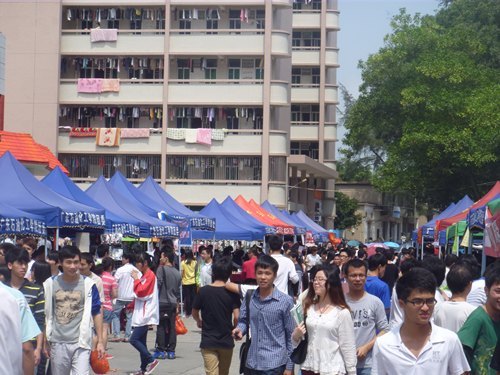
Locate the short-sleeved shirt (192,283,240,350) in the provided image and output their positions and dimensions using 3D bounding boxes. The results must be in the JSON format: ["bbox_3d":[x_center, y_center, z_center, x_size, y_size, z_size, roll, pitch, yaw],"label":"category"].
[{"bbox_3d":[-0.347,1.366,16.700,0.500,0.680,0.290,1,-2,6],"label":"short-sleeved shirt"}]

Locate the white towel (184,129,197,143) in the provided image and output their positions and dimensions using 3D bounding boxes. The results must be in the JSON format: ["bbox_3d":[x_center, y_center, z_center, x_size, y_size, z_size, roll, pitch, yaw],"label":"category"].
[{"bbox_3d":[-3.993,-3.488,107.000,0.850,0.960,0.220,1,-2,9],"label":"white towel"}]

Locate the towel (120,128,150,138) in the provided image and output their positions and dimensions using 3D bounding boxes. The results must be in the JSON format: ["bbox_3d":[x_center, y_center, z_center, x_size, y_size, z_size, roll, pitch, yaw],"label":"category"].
[{"bbox_3d":[-7.726,-3.640,107.500,1.920,0.680,0.220,1,-2,9],"label":"towel"}]

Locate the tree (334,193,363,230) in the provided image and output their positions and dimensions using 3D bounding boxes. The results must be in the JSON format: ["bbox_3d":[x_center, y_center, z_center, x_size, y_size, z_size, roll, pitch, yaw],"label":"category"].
[{"bbox_3d":[8.364,3.666,148.044,4.300,6.400,4.300,1,-2,9],"label":"tree"}]

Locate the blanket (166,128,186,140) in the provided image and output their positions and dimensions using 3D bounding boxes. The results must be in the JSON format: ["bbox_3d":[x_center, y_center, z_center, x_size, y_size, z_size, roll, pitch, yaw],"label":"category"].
[{"bbox_3d":[-4.978,-3.602,107.683,1.340,0.793,0.200,1,-2,7],"label":"blanket"}]

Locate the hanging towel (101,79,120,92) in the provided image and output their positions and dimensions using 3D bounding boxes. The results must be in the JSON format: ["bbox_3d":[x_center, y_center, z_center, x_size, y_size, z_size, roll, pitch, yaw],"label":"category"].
[{"bbox_3d":[-9.486,-6.960,108.361,1.307,0.907,0.200,1,-2,7],"label":"hanging towel"}]

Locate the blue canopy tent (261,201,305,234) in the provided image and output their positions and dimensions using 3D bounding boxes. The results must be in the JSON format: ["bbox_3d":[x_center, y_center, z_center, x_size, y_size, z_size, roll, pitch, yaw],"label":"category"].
[{"bbox_3d":[0.637,2.312,66.961,3.000,3.350,3.000,1,-2,9],"label":"blue canopy tent"}]

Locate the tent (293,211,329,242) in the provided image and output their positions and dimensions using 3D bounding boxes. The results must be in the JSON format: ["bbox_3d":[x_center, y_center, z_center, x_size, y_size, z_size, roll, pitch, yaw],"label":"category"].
[{"bbox_3d":[2.611,2.895,81.942,3.000,3.438,3.000,1,-2,9],"label":"tent"}]

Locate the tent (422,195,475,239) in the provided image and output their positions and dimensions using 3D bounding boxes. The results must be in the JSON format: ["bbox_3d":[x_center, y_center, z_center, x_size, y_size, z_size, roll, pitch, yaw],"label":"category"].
[{"bbox_3d":[6.688,1.916,48.994,3.000,3.350,3.000,1,-2,7],"label":"tent"}]

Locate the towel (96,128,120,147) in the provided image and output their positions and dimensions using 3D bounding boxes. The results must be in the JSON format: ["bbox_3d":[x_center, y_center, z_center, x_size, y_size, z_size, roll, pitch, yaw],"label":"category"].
[{"bbox_3d":[-9.587,-3.392,107.800,1.620,1.220,0.220,1,-2,9],"label":"towel"}]

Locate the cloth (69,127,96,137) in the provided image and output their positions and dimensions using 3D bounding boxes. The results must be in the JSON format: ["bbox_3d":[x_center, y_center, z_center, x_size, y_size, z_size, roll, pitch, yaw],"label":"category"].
[{"bbox_3d":[-11.369,-3.759,108.492,1.953,0.635,0.200,1,-2,7],"label":"cloth"}]

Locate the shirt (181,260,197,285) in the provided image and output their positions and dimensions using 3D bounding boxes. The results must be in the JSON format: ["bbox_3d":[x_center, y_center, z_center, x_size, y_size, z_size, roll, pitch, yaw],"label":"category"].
[{"bbox_3d":[-1.441,2.019,37.600,0.390,0.600,0.270,1,-2,0],"label":"shirt"}]

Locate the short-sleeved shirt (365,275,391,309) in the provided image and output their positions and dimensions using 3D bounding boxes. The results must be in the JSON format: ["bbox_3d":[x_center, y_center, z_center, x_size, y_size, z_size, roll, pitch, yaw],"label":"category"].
[{"bbox_3d":[1.233,1.259,16.600,0.460,0.670,0.280,0,-2,38],"label":"short-sleeved shirt"}]

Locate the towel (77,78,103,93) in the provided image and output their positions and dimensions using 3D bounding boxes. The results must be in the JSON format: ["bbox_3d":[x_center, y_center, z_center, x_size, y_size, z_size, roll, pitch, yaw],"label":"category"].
[{"bbox_3d":[-10.937,-6.944,108.543,1.688,0.963,0.200,1,-2,7],"label":"towel"}]

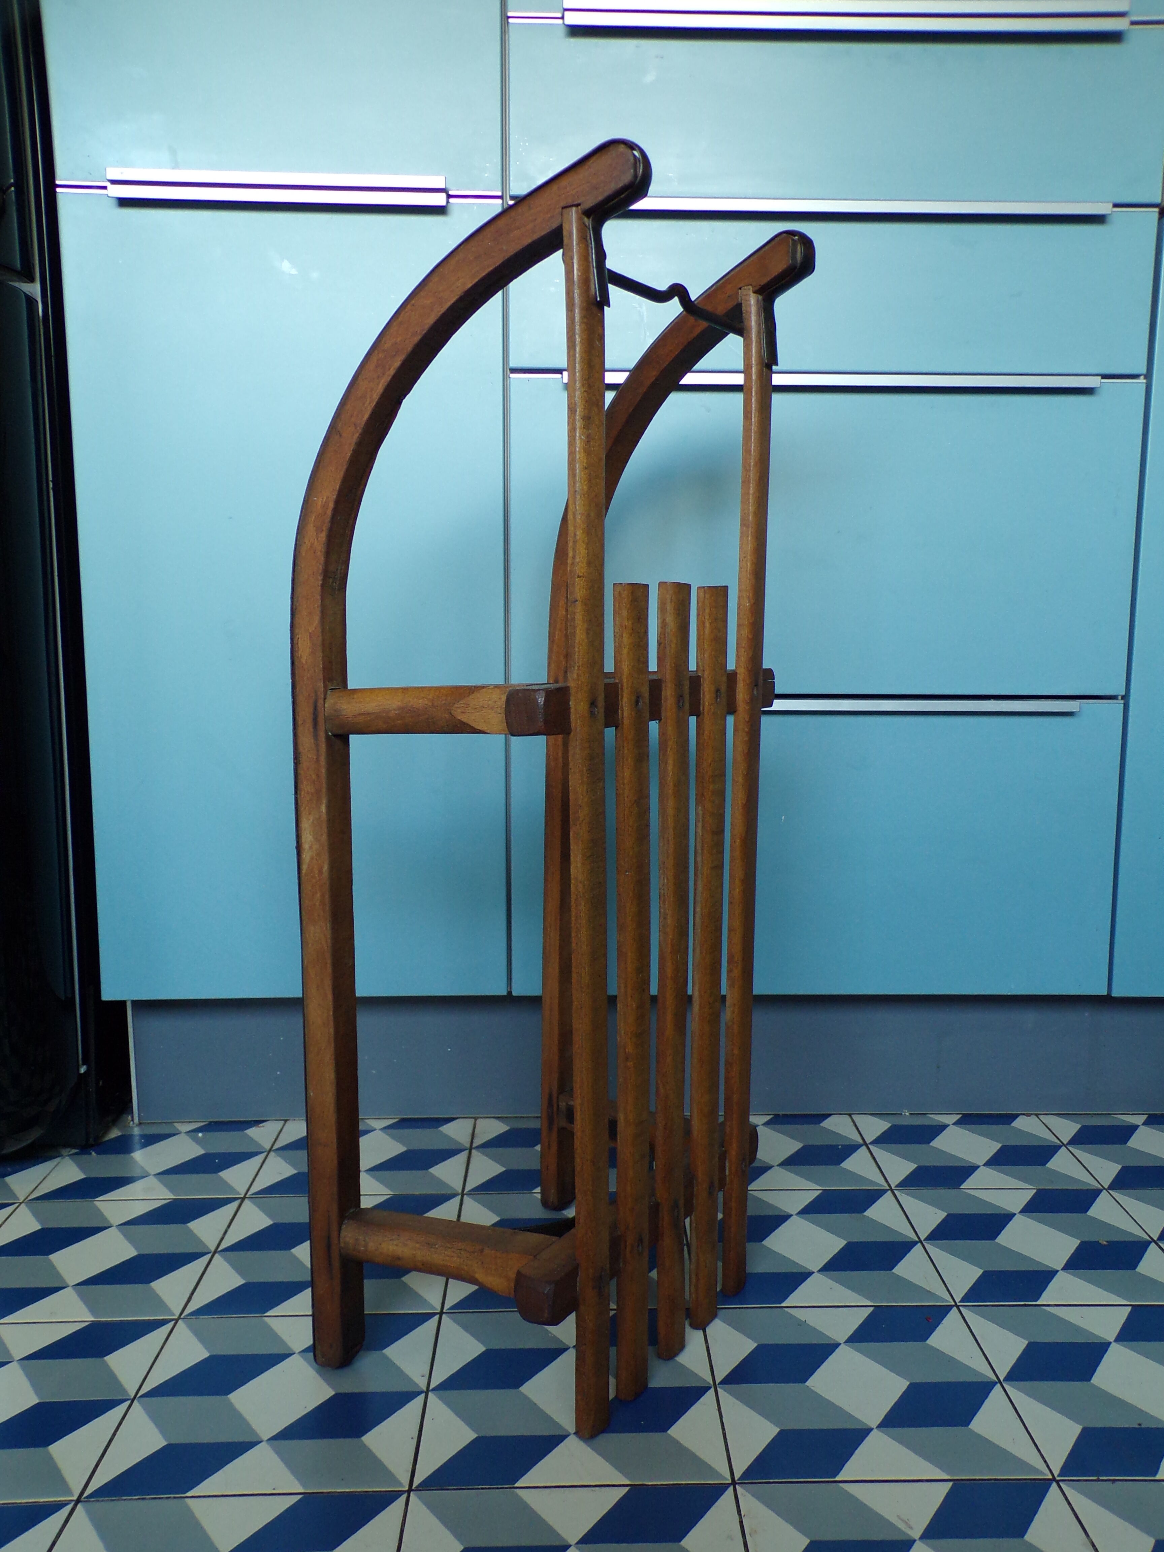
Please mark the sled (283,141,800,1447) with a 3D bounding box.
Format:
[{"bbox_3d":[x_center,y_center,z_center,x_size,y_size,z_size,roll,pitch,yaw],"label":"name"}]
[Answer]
[{"bbox_3d":[-0.001,0.017,0.905,0.261,0.793,0.309,5,9,33],"label":"sled"}]

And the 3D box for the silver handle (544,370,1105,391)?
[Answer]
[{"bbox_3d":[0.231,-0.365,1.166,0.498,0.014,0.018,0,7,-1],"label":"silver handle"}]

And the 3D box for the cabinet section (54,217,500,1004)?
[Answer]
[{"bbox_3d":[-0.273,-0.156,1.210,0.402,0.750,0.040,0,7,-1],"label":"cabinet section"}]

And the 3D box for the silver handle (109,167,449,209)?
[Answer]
[{"bbox_3d":[-0.273,-0.528,1.133,0.302,0.026,0.018,0,7,-1],"label":"silver handle"}]

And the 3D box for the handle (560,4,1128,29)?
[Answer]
[{"bbox_3d":[0.237,-0.678,1.126,0.506,0.023,0.018,0,7,-1],"label":"handle"}]

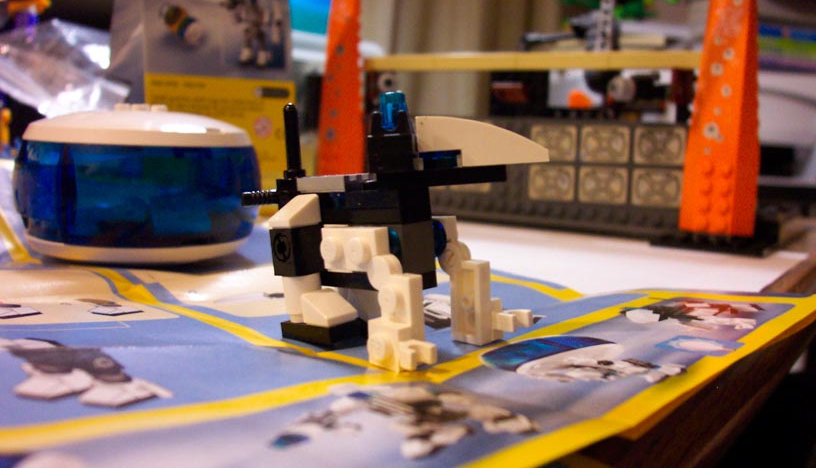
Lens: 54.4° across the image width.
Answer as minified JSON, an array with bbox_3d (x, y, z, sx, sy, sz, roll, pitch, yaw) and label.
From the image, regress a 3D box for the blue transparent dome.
[{"bbox_3d":[-0.081,-0.014,0.245,0.072,0.029,0.072,2,8,0],"label":"blue transparent dome"}]

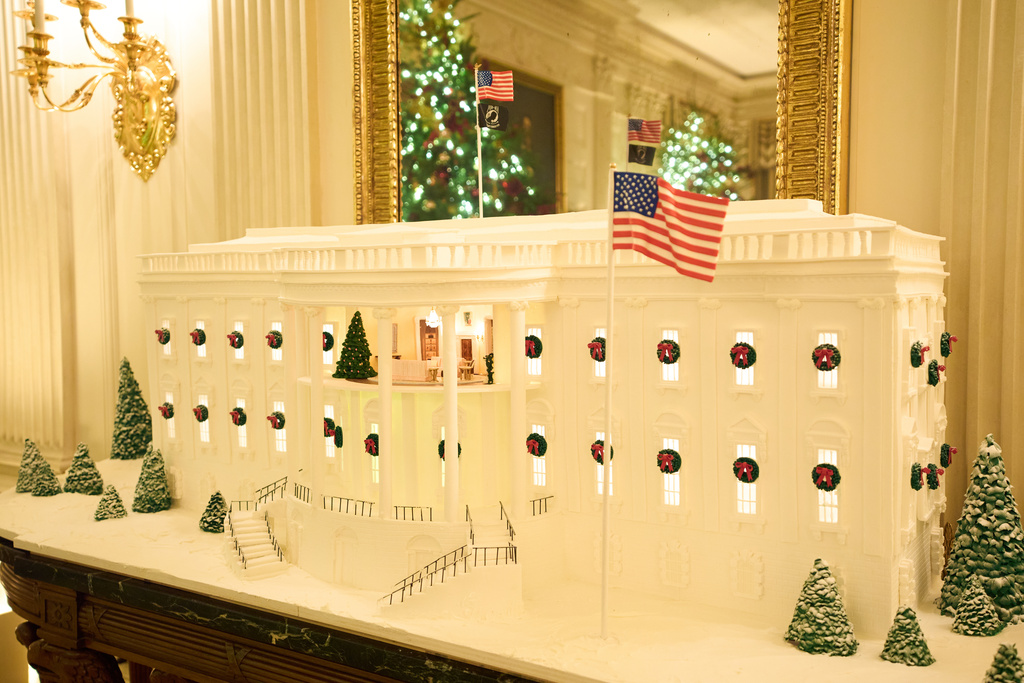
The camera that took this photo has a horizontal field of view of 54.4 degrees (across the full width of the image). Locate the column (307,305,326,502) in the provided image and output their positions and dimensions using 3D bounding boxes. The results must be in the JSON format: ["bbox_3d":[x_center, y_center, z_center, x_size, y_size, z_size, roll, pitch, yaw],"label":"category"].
[{"bbox_3d":[-0.332,0.110,1.701,0.027,0.339,0.027,-1,4,0],"label":"column"}]

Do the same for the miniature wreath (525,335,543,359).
[{"bbox_3d":[0.032,0.009,1.609,0.037,0.037,0.020,2,5,36],"label":"miniature wreath"}]

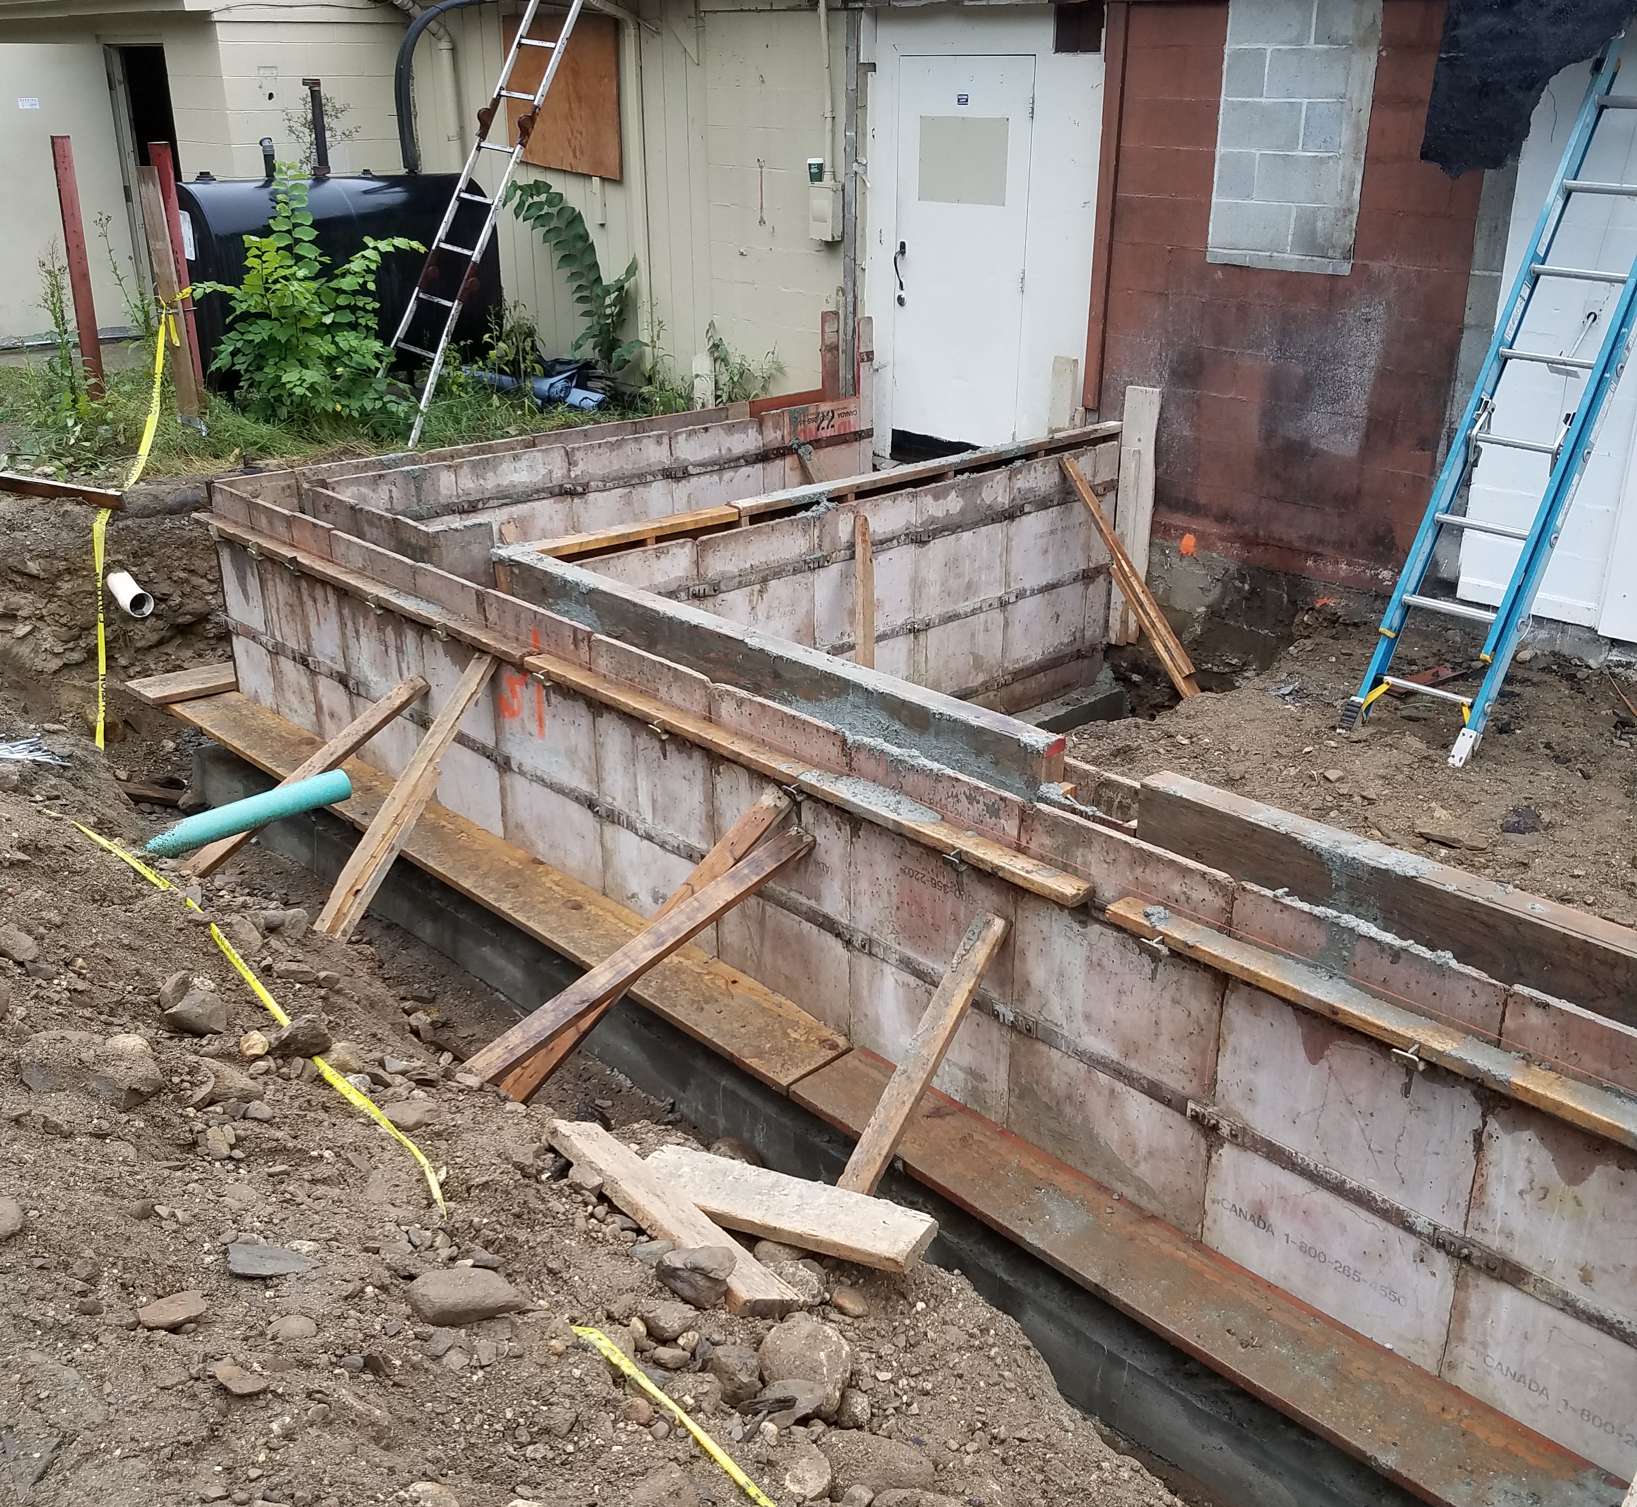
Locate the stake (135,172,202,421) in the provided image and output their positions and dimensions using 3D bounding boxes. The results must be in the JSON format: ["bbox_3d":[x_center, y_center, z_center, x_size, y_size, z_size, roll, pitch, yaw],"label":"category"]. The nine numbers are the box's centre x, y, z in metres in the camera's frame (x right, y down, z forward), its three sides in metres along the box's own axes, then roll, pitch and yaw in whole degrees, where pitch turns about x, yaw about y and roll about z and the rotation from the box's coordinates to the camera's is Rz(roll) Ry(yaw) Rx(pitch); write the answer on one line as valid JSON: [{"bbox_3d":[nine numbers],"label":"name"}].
[{"bbox_3d":[-3.157,-2.222,7.973,0.089,1.182,0.040,-4,23,-7],"label":"stake"}]

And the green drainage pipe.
[{"bbox_3d":[-1.911,0.208,5.530,0.683,0.108,0.108,-21,30,-36],"label":"green drainage pipe"}]

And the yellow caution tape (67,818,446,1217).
[{"bbox_3d":[-1.544,0.558,4.295,0.161,0.090,2.845,-15,23,-34],"label":"yellow caution tape"}]

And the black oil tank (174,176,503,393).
[{"bbox_3d":[-2.900,-2.857,9.929,1.830,1.170,0.690,-20,30,-41],"label":"black oil tank"}]

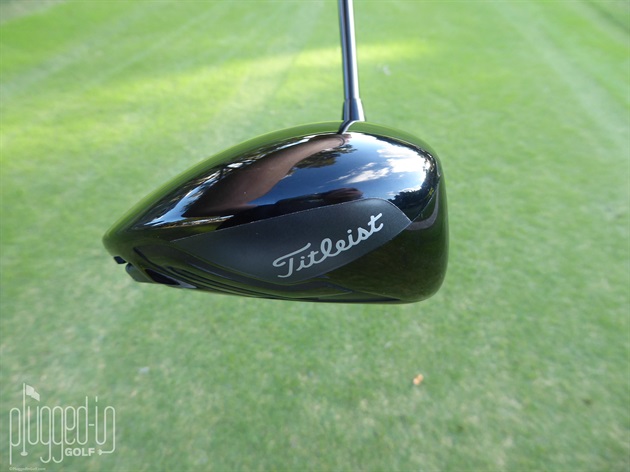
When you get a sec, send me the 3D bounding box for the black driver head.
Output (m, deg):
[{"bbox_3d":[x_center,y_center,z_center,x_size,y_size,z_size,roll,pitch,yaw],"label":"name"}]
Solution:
[{"bbox_3d":[-0.017,-0.008,0.165,0.116,0.061,0.121,-1,6,1],"label":"black driver head"}]

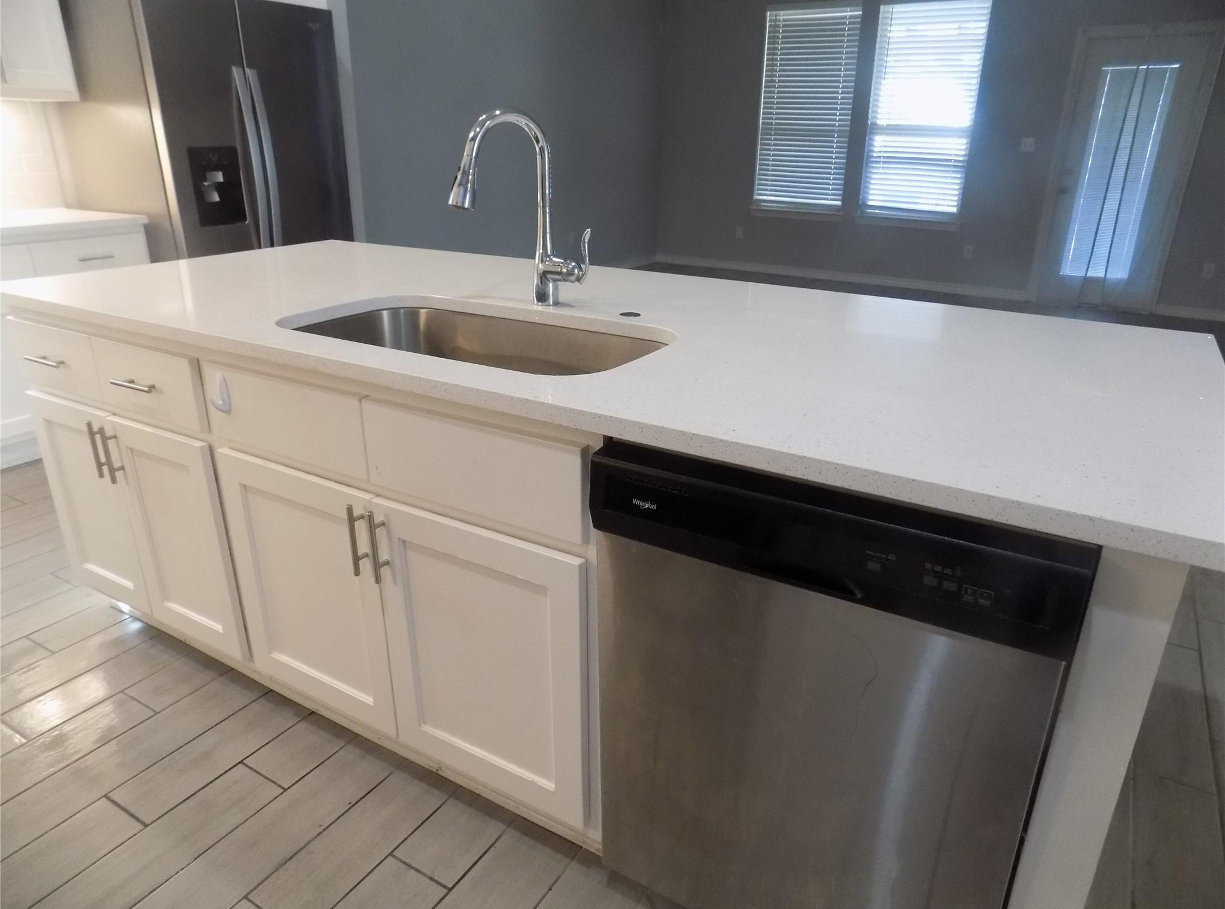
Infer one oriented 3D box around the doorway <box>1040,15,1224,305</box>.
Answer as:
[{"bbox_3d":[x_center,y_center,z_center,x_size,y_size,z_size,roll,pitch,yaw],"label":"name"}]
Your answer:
[{"bbox_3d":[4.015,-2.216,6.440,0.934,2.103,0.120,13,24,29],"label":"doorway"}]

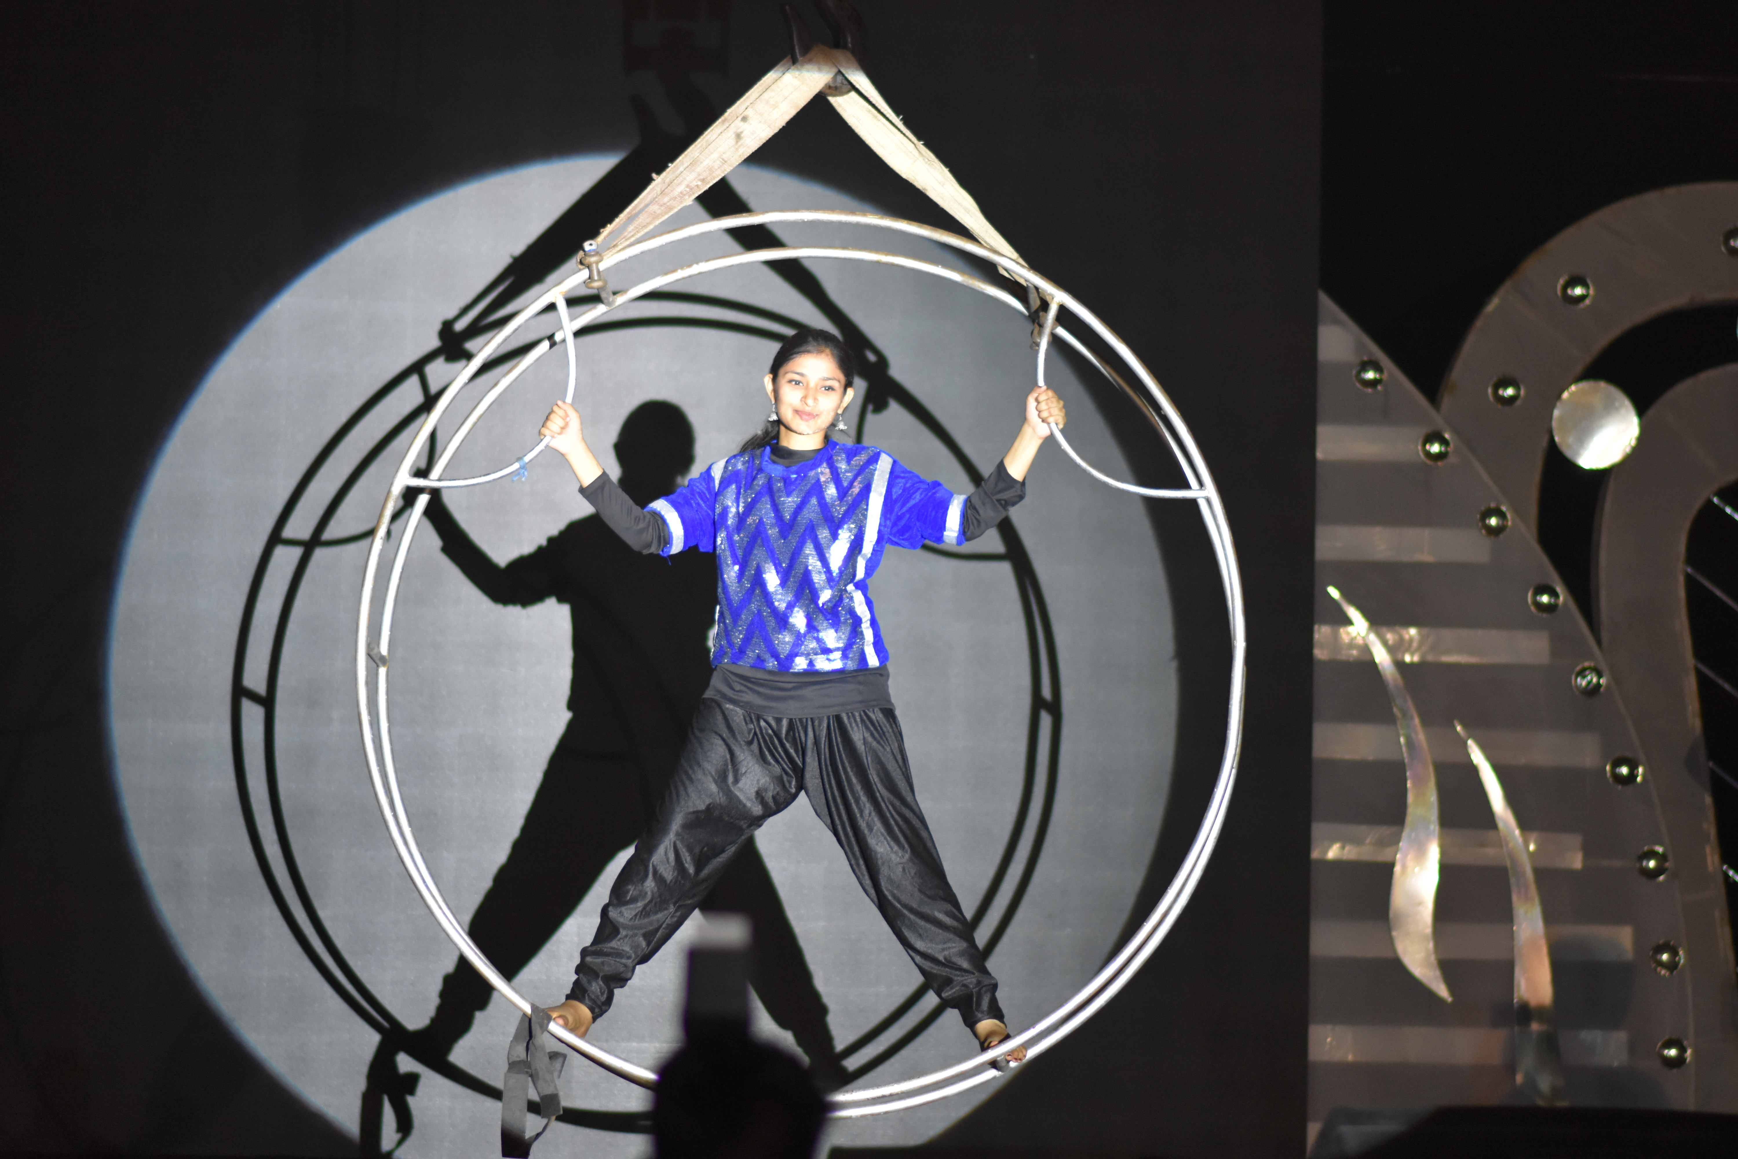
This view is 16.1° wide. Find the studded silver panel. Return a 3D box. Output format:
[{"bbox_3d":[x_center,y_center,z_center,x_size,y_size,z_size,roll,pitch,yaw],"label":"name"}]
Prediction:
[{"bbox_3d":[1.684,0.383,16.300,1.000,2.260,0.200,2,-7,-3],"label":"studded silver panel"}]

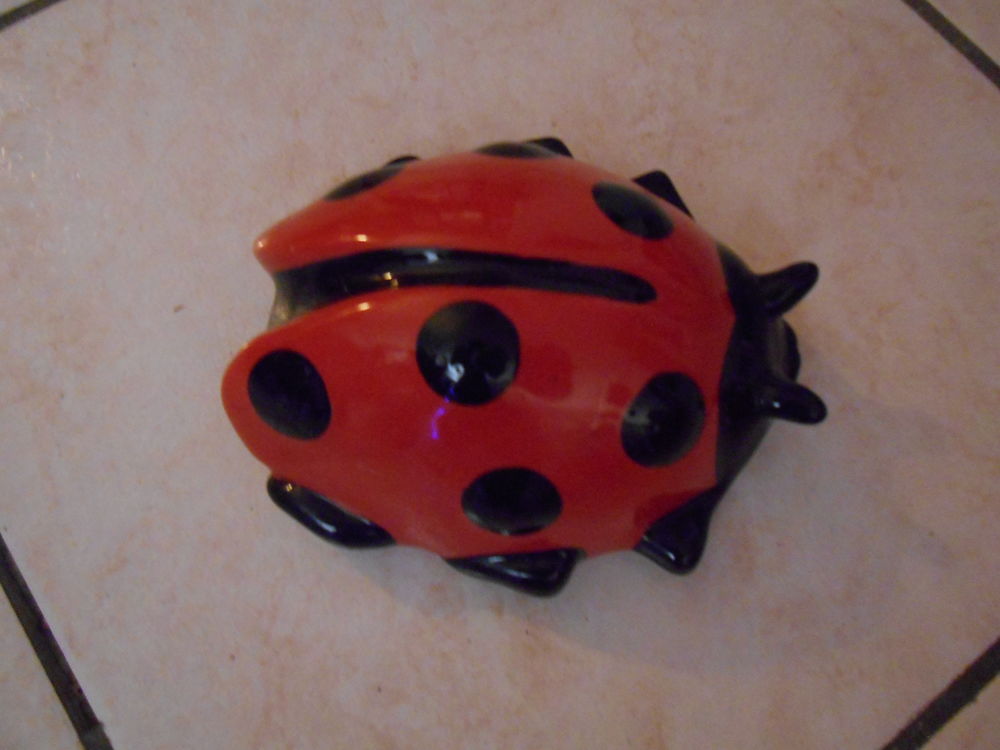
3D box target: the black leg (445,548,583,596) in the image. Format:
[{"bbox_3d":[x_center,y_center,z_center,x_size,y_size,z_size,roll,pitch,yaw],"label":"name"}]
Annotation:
[{"bbox_3d":[0.004,0.050,0.198,0.035,0.017,0.016,2,72,-1],"label":"black leg"}]

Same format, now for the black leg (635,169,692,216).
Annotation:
[{"bbox_3d":[0.049,-0.054,0.233,0.023,0.017,0.021,2,72,-1],"label":"black leg"}]

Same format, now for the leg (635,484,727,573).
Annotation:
[{"bbox_3d":[0.048,0.042,0.201,0.024,0.018,0.022,2,72,-1],"label":"leg"}]

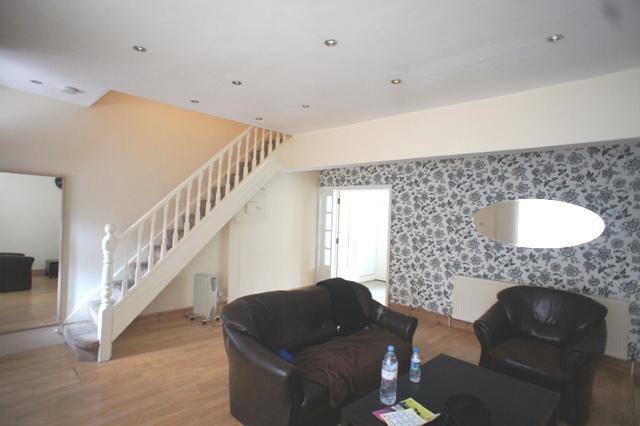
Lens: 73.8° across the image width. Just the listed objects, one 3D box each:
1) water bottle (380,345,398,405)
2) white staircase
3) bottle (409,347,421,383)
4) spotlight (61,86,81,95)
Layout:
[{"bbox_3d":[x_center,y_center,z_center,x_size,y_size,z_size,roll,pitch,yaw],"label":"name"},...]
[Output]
[{"bbox_3d":[0.396,0.915,2.428,0.090,0.315,0.090,2,0,0],"label":"water bottle"},{"bbox_3d":[-1.672,0.148,5.314,1.010,2.600,2.670,2,0,39],"label":"white staircase"},{"bbox_3d":[0.614,0.969,2.730,0.067,0.217,0.067,2,0,0],"label":"bottle"},{"bbox_3d":[-2.376,-1.168,4.061,0.140,0.040,0.140,2,0,39],"label":"spotlight"}]

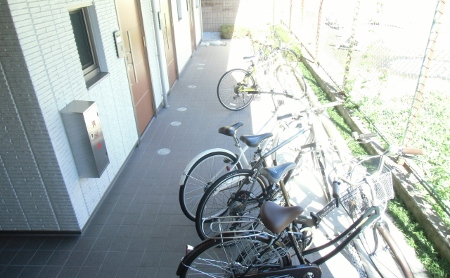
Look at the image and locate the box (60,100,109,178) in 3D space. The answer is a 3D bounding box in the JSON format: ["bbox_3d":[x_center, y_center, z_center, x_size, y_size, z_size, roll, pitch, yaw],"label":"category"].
[{"bbox_3d":[-1.162,0.010,2.647,0.178,0.615,0.240,-1,27,2],"label":"box"}]

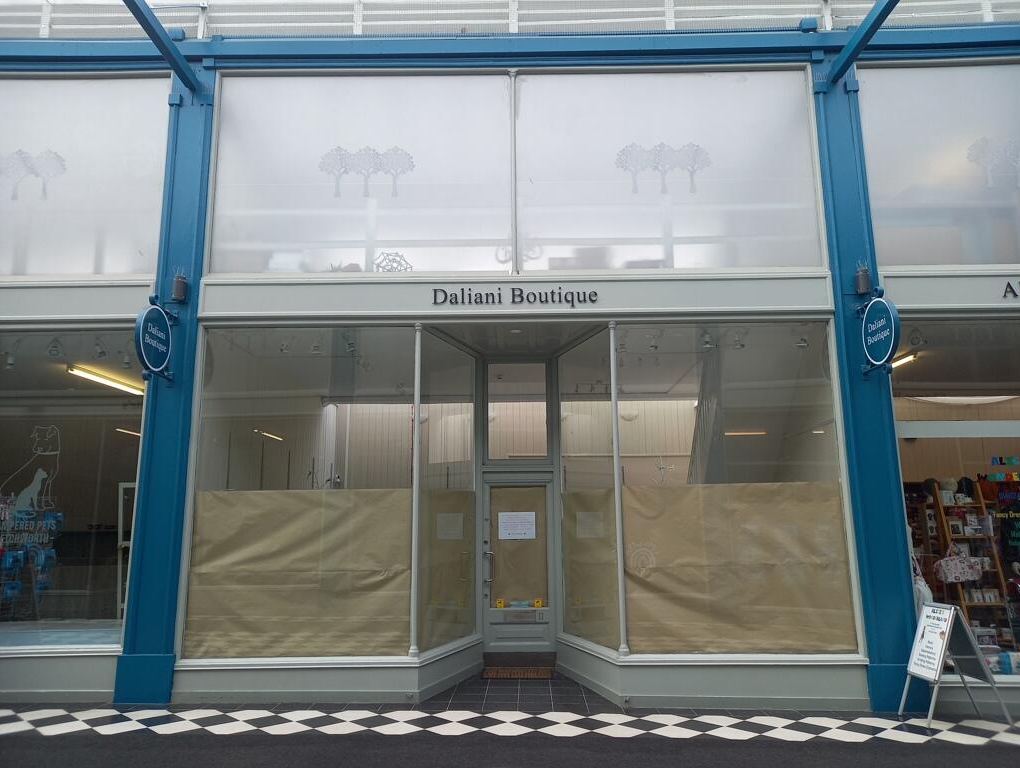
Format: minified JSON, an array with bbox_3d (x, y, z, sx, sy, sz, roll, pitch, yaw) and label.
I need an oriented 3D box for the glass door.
[{"bbox_3d":[0.084,2.060,8.431,0.790,1.910,0.060,-1,-11,0],"label":"glass door"}]

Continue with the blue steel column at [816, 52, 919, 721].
[{"bbox_3d":[3.439,-0.235,7.320,0.500,6.460,0.320,-1,-11,0],"label":"blue steel column"}]

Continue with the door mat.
[{"bbox_3d":[0.089,3.124,7.970,0.700,0.020,0.440,-1,-11,0],"label":"door mat"}]

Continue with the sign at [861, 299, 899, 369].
[{"bbox_3d":[3.403,-0.470,6.816,0.065,0.620,0.600,0,-11,-1],"label":"sign"}]

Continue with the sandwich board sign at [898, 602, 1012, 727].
[{"bbox_3d":[3.798,2.393,6.388,0.700,0.970,0.460,0,-11,-1],"label":"sandwich board sign"}]

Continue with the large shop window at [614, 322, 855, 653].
[{"bbox_3d":[2.119,0.927,7.106,2.150,3.130,0.080,-1,-11,0],"label":"large shop window"}]

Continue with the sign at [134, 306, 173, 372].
[{"bbox_3d":[-3.316,-0.403,6.923,0.065,0.620,0.600,-1,-11,2],"label":"sign"}]

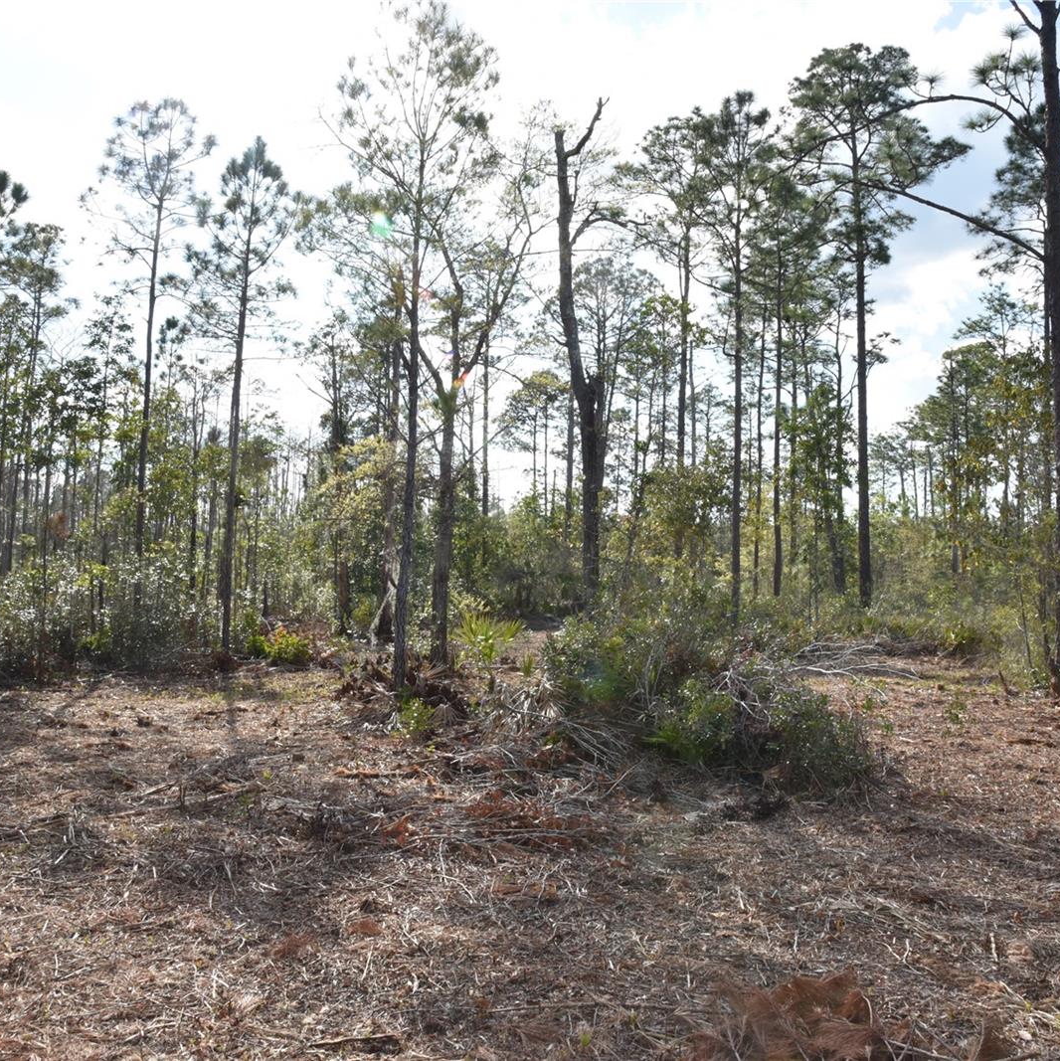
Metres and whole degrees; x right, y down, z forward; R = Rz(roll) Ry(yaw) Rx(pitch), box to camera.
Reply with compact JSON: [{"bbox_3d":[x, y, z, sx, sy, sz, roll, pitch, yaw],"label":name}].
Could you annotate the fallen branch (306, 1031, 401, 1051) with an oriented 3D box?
[{"bbox_3d":[-0.589,1.709,3.554,0.320,0.050,0.080,1,-2,0],"label":"fallen branch"}]

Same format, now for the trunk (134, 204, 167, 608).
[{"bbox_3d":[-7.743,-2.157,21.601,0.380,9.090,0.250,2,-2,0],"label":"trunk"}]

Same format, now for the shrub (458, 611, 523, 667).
[{"bbox_3d":[-0.600,1.665,16.246,0.990,0.880,0.950,1,-2,0],"label":"shrub"}]

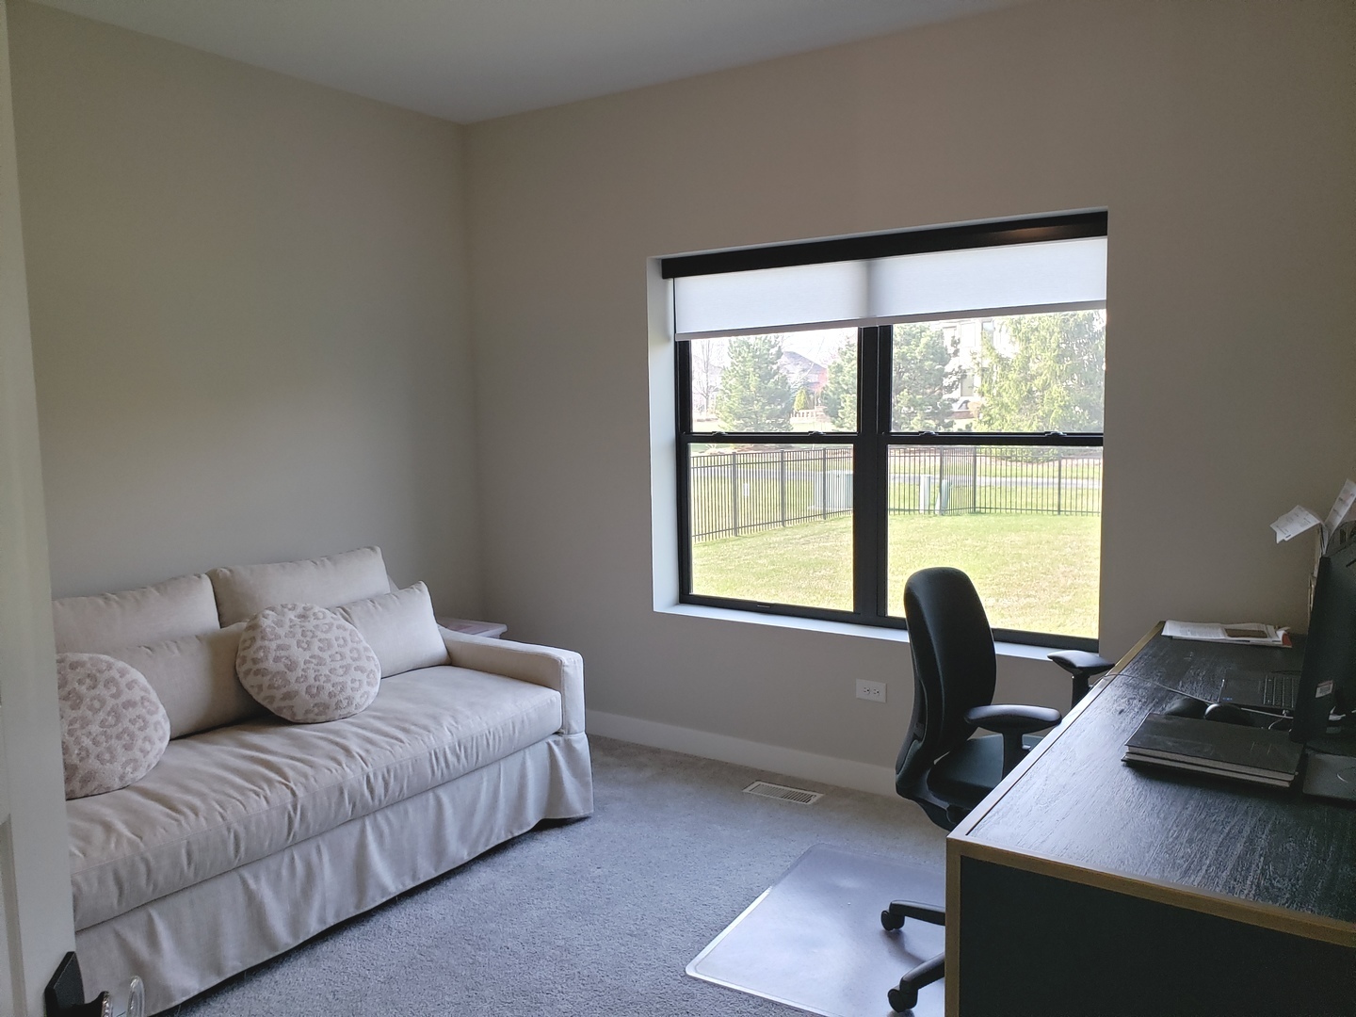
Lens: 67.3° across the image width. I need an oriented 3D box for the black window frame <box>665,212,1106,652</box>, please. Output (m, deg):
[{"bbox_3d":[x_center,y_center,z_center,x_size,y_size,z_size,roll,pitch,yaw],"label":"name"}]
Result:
[{"bbox_3d":[0.724,-0.268,3.913,1.760,1.450,0.109,3,7,33],"label":"black window frame"}]

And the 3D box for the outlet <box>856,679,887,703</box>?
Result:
[{"bbox_3d":[0.720,0.684,3.807,0.116,0.073,0.010,3,7,33],"label":"outlet"}]

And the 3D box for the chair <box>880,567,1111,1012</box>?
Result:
[{"bbox_3d":[0.816,0.679,2.606,0.656,1.034,0.676,4,7,38],"label":"chair"}]

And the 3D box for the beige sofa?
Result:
[{"bbox_3d":[-1.409,0.726,2.950,1.044,0.935,2.317,3,7,36],"label":"beige sofa"}]

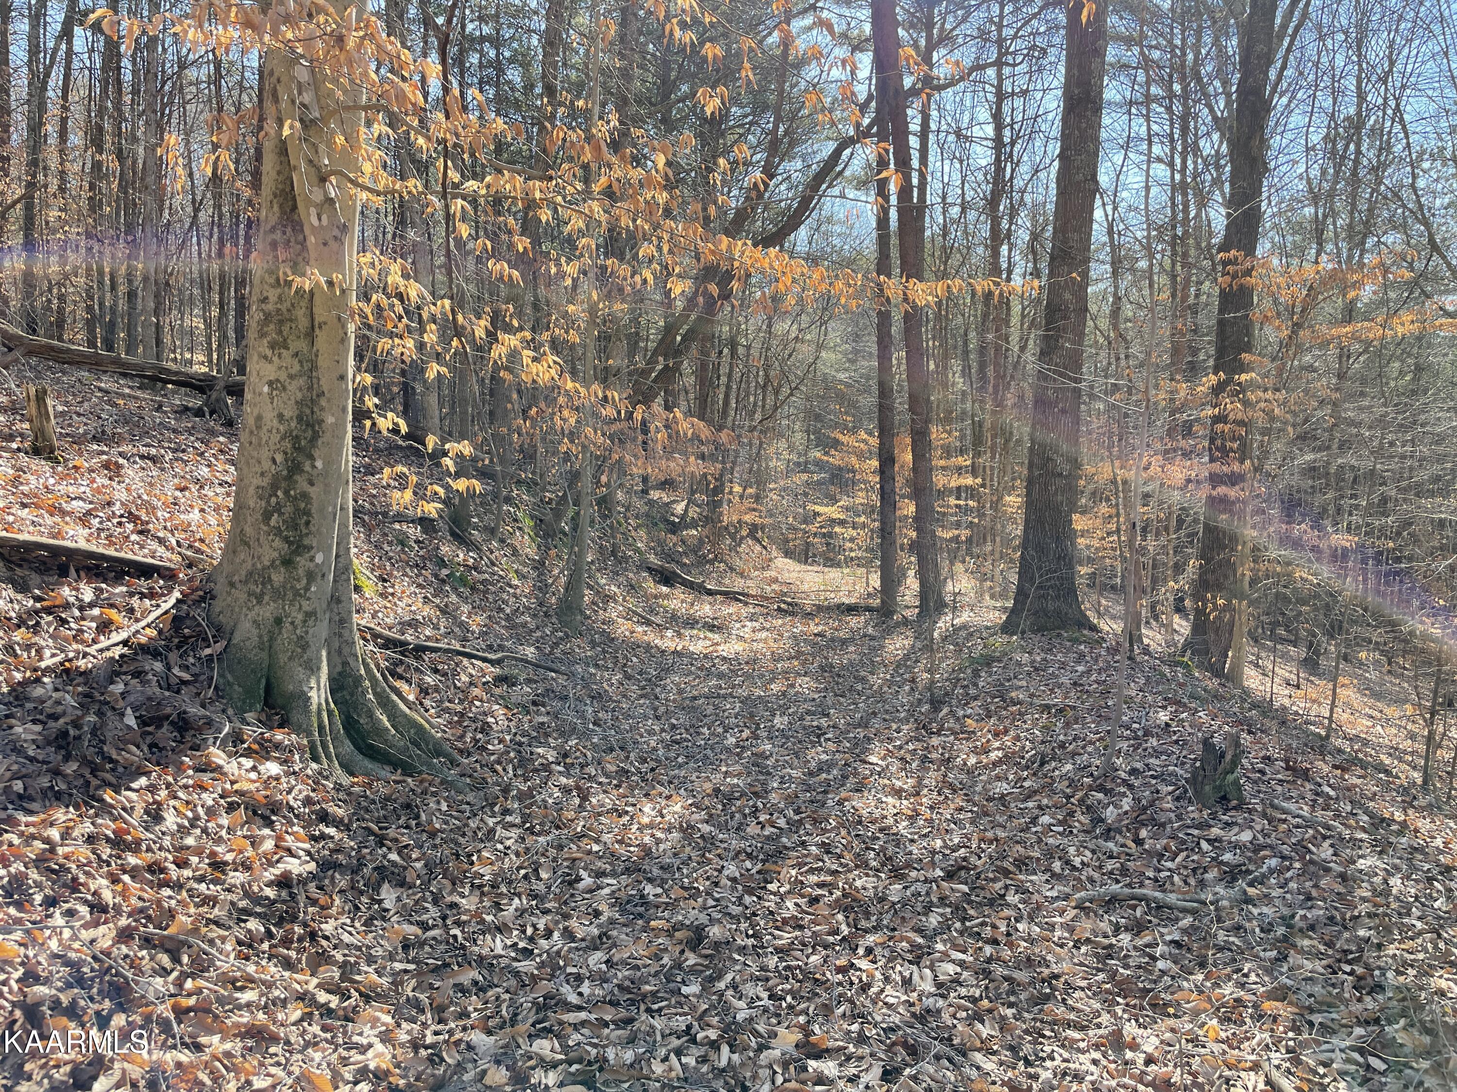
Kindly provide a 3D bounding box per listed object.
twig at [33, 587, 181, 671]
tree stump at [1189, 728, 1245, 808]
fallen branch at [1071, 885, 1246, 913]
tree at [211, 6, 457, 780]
[{"bbox_3d":[-3.118,0.406,5.575,0.140,0.090,1.250,1,13,1],"label":"twig"},{"bbox_3d":[2.276,1.026,5.100,0.240,0.350,0.220,2,2,17],"label":"tree stump"},{"bbox_3d":[1.575,1.296,4.000,0.630,0.070,0.130,1,2,-3],"label":"fallen branch"},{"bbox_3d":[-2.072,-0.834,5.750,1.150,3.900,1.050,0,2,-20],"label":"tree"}]

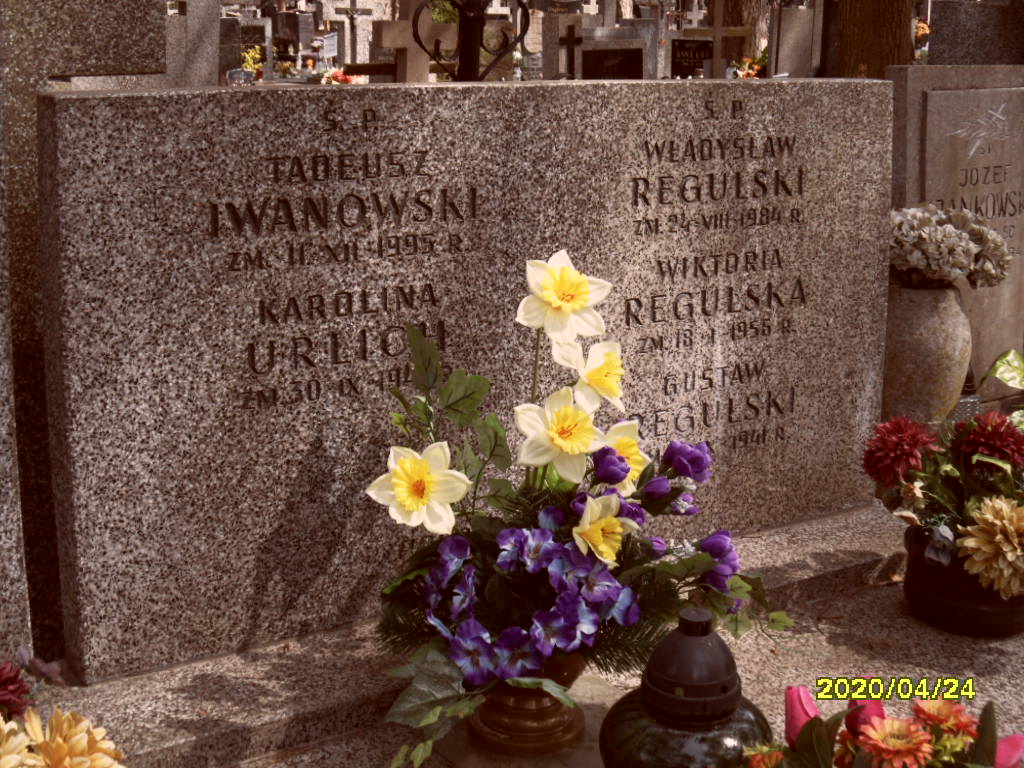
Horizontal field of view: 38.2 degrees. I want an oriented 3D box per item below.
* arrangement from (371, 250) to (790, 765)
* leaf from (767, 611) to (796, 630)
[{"bbox_3d":[0.067,0.117,1.449,0.370,0.490,0.290,-2,12,-10],"label":"arrangement"},{"bbox_3d":[0.271,0.237,1.480,0.027,0.019,0.012,-2,12,-10],"label":"leaf"}]

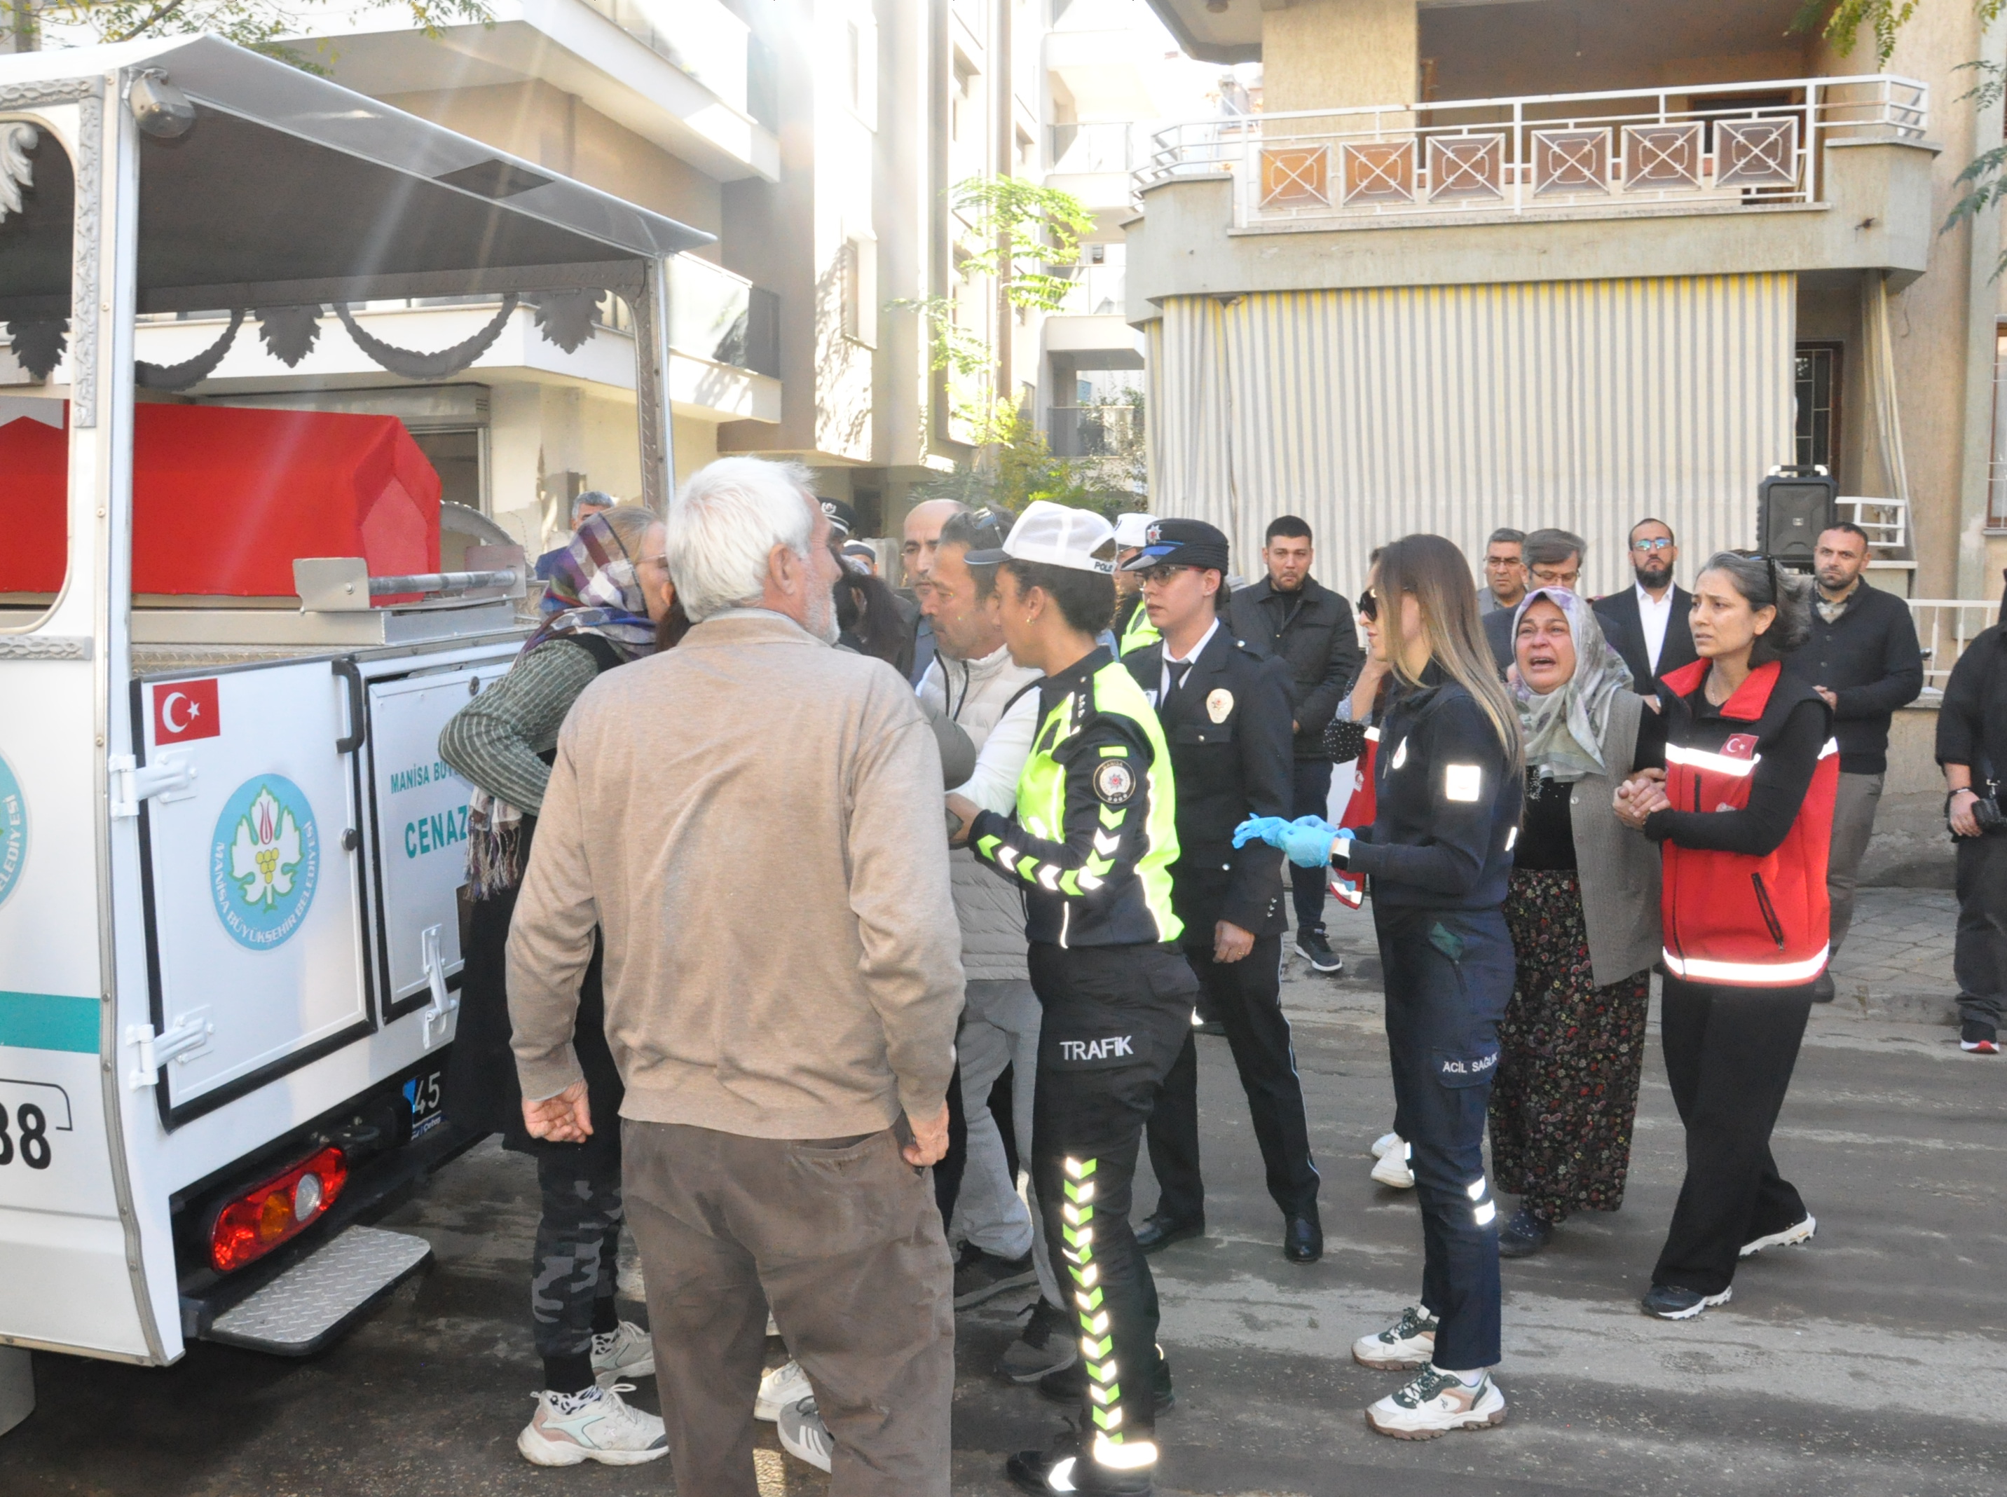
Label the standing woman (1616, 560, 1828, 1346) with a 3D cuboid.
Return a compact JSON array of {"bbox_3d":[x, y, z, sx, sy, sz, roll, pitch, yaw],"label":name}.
[{"bbox_3d":[1.633,0.386,3.805,0.600,1.660,0.460,-2,5,-24],"label":"standing woman"}]

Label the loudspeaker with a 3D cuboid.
[{"bbox_3d":[4.014,-1.153,8.534,0.410,0.550,0.330,1,5,17],"label":"loudspeaker"}]

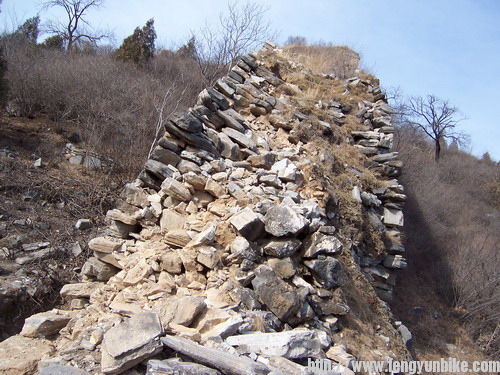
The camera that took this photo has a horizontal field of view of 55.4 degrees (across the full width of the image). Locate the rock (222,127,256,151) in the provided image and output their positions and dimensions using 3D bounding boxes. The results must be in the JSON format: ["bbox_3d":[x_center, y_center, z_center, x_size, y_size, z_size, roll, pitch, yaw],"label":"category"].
[{"bbox_3d":[-0.150,-0.699,6.800,0.500,0.130,0.260,32,21,0],"label":"rock"}]

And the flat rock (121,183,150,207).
[{"bbox_3d":[-1.440,0.085,6.010,0.361,0.228,0.291,6,17,-1],"label":"flat rock"}]

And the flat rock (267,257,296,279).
[{"bbox_3d":[0.363,0.923,5.500,0.320,0.220,0.270,6,9,0],"label":"flat rock"}]

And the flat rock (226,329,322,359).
[{"bbox_3d":[0.208,1.361,4.180,0.840,0.180,0.290,2,15,0],"label":"flat rock"}]

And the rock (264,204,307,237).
[{"bbox_3d":[0.354,0.329,4.750,0.420,0.230,0.300,10,30,0],"label":"rock"}]

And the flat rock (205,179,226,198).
[{"bbox_3d":[-0.405,0.012,5.600,0.220,0.140,0.200,29,21,0],"label":"flat rock"}]

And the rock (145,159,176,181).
[{"bbox_3d":[-1.427,-0.287,7.600,0.480,0.200,0.360,22,6,0],"label":"rock"}]

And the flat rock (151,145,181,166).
[{"bbox_3d":[-1.126,-0.426,6.350,0.360,0.180,0.320,24,-3,0],"label":"flat rock"}]

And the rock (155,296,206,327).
[{"bbox_3d":[-0.654,1.158,4.471,0.450,0.140,0.270,-15,30,-9],"label":"rock"}]

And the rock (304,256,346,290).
[{"bbox_3d":[0.766,0.877,4.876,0.371,0.181,0.286,15,24,-10],"label":"rock"}]

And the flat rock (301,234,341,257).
[{"bbox_3d":[0.787,0.631,5.225,0.411,0.205,0.312,-1,15,-5],"label":"flat rock"}]

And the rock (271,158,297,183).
[{"bbox_3d":[0.404,-0.205,5.750,0.280,0.220,0.250,6,17,0],"label":"rock"}]

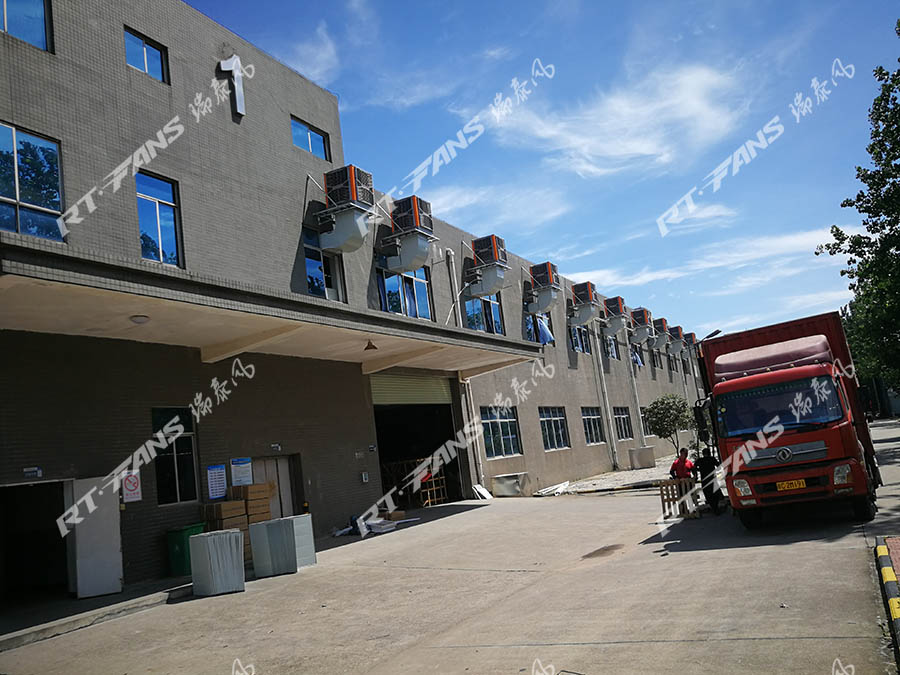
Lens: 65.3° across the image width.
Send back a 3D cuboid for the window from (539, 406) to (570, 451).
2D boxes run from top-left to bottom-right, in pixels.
[{"bbox_3d":[5.016,4.354,33.625,0.180,2.040,3.400,-12,-11,28],"label":"window"}]

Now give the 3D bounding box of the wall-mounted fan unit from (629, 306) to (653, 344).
[{"bbox_3d":[14.308,-0.807,52.362,1.260,2.301,1.065,-13,-11,28],"label":"wall-mounted fan unit"}]

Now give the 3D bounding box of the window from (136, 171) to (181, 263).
[{"bbox_3d":[-6.491,-2.610,15.678,0.160,2.076,1.132,-12,-11,28],"label":"window"}]

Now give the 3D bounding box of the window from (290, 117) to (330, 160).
[{"bbox_3d":[-4.507,-6.387,22.767,0.150,1.018,1.863,-13,-11,28],"label":"window"}]

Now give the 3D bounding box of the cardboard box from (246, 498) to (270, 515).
[{"bbox_3d":[-4.240,3.617,14.963,0.460,0.300,0.610,-12,-11,28],"label":"cardboard box"}]

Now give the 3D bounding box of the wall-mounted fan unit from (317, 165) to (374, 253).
[{"bbox_3d":[-3.023,-3.672,20.930,1.330,2.362,1.100,-12,-11,28],"label":"wall-mounted fan unit"}]

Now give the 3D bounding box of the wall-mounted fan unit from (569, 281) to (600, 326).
[{"bbox_3d":[7.502,-1.849,39.142,1.310,2.190,1.120,-12,-11,28],"label":"wall-mounted fan unit"}]

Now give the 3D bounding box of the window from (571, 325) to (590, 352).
[{"bbox_3d":[7.278,-0.135,39.651,0.180,1.970,3.380,-12,-11,28],"label":"window"}]

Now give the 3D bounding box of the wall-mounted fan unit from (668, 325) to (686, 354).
[{"bbox_3d":[19.373,0.246,60.321,1.310,2.190,1.120,-12,-11,28],"label":"wall-mounted fan unit"}]

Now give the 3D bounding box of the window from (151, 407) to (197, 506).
[{"bbox_3d":[-5.848,2.506,14.889,0.140,2.031,1.051,-12,-11,28],"label":"window"}]

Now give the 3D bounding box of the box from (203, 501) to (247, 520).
[{"bbox_3d":[-4.959,3.833,15.510,0.524,0.322,0.670,-13,-11,28],"label":"box"}]

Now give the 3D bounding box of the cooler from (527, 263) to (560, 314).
[{"bbox_3d":[4.913,-2.501,36.196,1.260,2.320,1.065,-13,-11,28],"label":"cooler"}]

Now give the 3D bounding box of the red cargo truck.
[{"bbox_3d":[7.683,1.806,15.704,2.511,3.665,9.000,-12,-11,28],"label":"red cargo truck"}]

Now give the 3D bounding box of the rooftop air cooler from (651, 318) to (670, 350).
[{"bbox_3d":[16.405,-0.278,55.026,1.310,2.190,1.120,-12,-11,28],"label":"rooftop air cooler"}]

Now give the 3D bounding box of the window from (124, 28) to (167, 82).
[{"bbox_3d":[-7.574,-6.990,17.511,0.150,1.039,1.239,-13,-11,28],"label":"window"}]

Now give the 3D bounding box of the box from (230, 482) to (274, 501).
[{"bbox_3d":[-4.281,3.331,15.026,0.480,0.290,0.610,-12,-11,28],"label":"box"}]

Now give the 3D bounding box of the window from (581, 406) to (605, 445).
[{"bbox_3d":[8.391,5.170,41.151,0.150,2.124,3.484,-13,-11,28],"label":"window"}]

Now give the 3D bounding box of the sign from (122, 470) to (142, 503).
[{"bbox_3d":[-6.245,2.924,13.830,0.020,0.611,0.368,-12,-11,28],"label":"sign"}]

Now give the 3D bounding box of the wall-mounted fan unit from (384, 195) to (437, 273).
[{"bbox_3d":[-1.348,-3.385,23.931,1.330,2.384,1.100,-12,-11,28],"label":"wall-mounted fan unit"}]

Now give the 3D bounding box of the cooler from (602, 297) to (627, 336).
[{"bbox_3d":[11.077,-1.381,46.799,1.260,2.283,1.065,-13,-11,28],"label":"cooler"}]

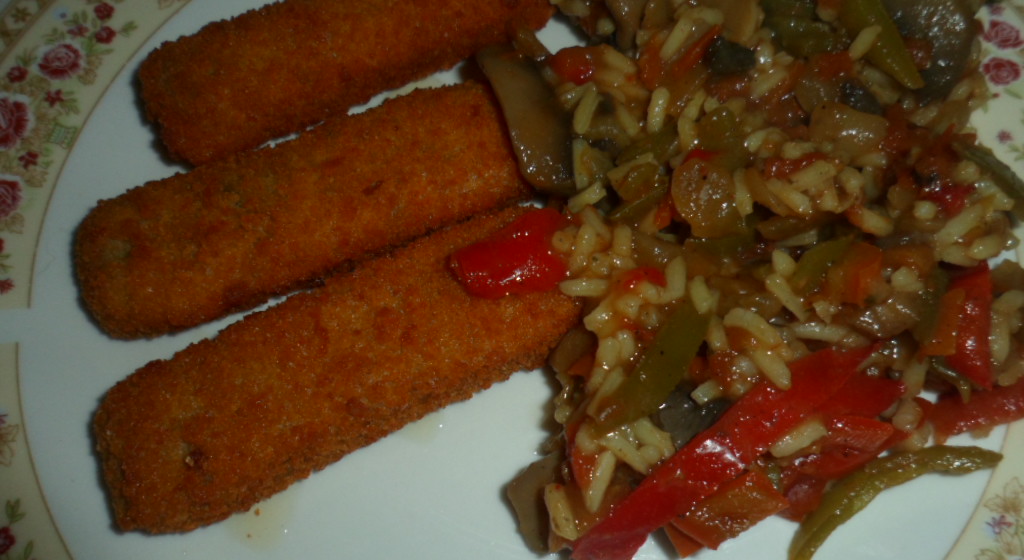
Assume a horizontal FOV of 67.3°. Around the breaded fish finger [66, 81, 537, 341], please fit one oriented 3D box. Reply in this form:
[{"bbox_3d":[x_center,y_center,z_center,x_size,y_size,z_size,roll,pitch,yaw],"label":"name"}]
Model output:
[{"bbox_3d":[-0.040,-0.016,0.158,0.093,0.017,0.029,-20,67,-7],"label":"breaded fish finger"}]

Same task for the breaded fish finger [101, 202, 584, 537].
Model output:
[{"bbox_3d":[-0.031,0.015,0.144,0.090,0.016,0.030,-25,68,-9],"label":"breaded fish finger"}]

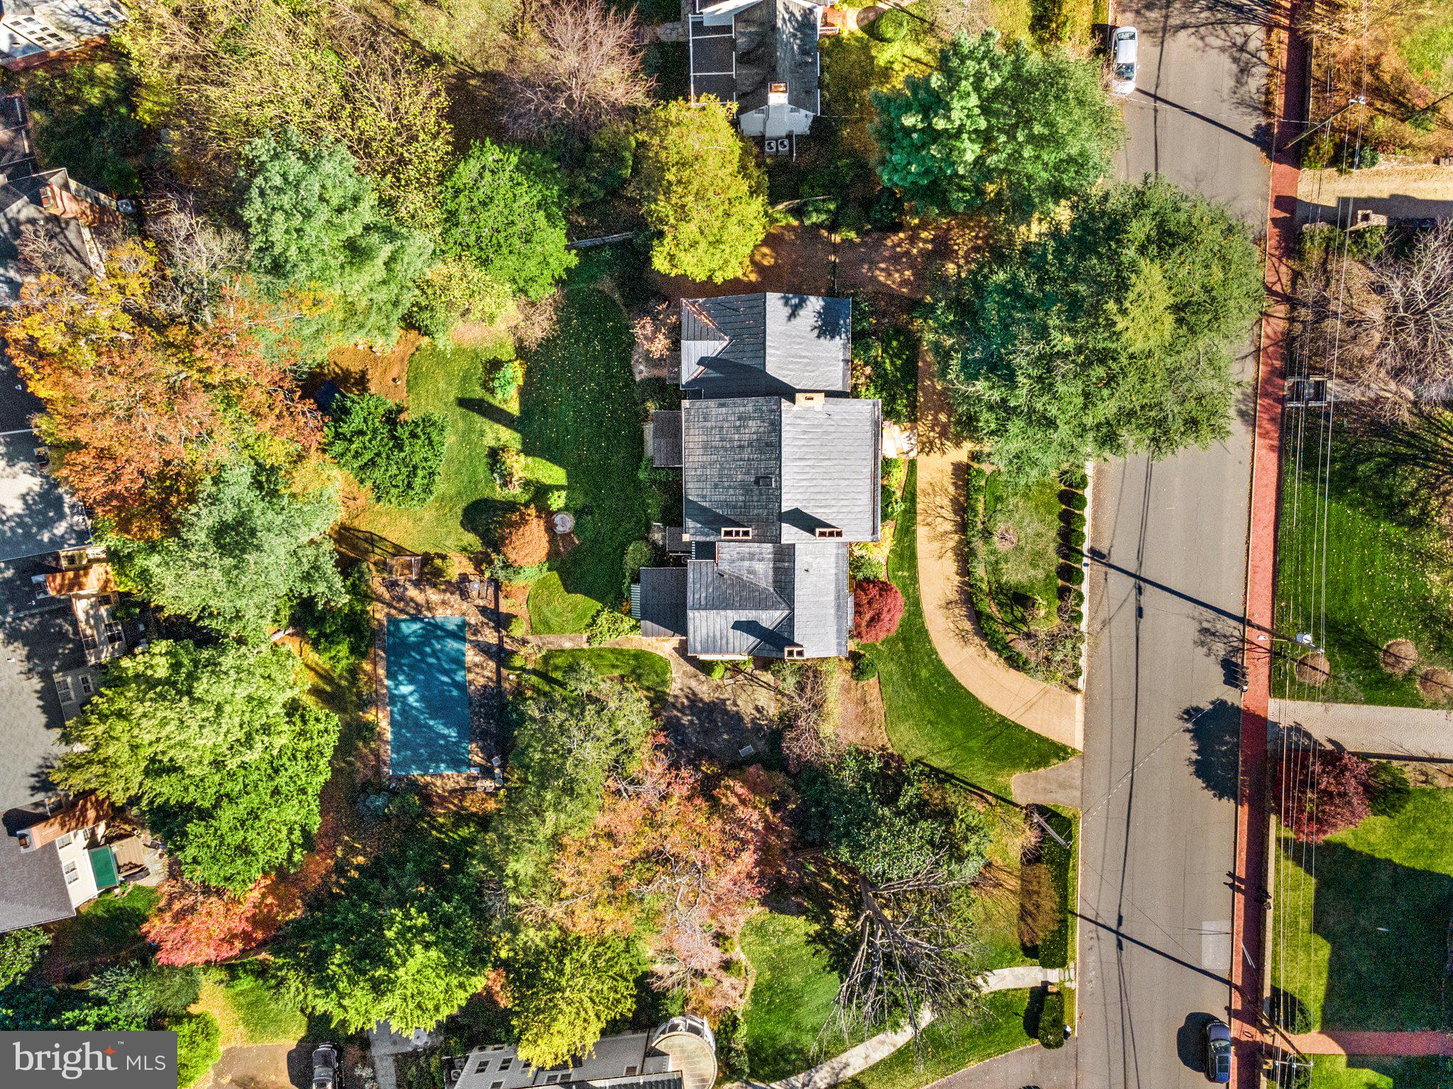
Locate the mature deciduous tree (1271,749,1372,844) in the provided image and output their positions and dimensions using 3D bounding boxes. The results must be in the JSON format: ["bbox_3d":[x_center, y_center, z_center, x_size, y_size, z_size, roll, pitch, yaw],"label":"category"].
[{"bbox_3d":[44.160,18.680,75.120,6.990,6.300,6.750,0,91,0],"label":"mature deciduous tree"}]

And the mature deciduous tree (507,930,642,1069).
[{"bbox_3d":[-10.714,32.235,71.880,9.120,12.500,7.500,0,94,1],"label":"mature deciduous tree"}]

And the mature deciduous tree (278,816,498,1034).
[{"bbox_3d":[-23.450,26.640,71.380,14.940,14.000,14.230,0,91,0],"label":"mature deciduous tree"}]

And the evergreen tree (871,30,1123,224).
[{"bbox_3d":[17.196,-26.573,65.590,15.300,17.000,10.440,0,94,1],"label":"evergreen tree"}]

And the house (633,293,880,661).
[{"bbox_3d":[1.949,-4.481,69.433,16.940,12.500,24.170,0,94,1],"label":"house"}]

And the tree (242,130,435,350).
[{"bbox_3d":[-26.590,-20.380,69.220,11.250,17.000,13.400,0,91,0],"label":"tree"}]

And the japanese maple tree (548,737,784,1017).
[{"bbox_3d":[-4.166,23.099,70.468,16.340,14.000,18.390,0,94,1],"label":"japanese maple tree"}]

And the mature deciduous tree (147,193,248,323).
[{"bbox_3d":[-37.090,-20.260,72.220,6.050,11.000,7.470,0,91,0],"label":"mature deciduous tree"}]

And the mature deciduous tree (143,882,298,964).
[{"bbox_3d":[-37.300,27.390,75.390,11.480,6.000,7.520,0,91,0],"label":"mature deciduous tree"}]

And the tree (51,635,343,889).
[{"bbox_3d":[-35.680,15.160,70.220,18.090,16.000,17.400,0,91,0],"label":"tree"}]

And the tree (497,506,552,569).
[{"bbox_3d":[-15.340,-0.560,76.300,4.220,3.400,4.830,0,91,0],"label":"tree"}]

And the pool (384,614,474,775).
[{"bbox_3d":[-22.787,11.574,77.809,6.080,1.500,12.120,-1,94,1],"label":"pool"}]

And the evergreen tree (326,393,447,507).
[{"bbox_3d":[-24.340,-6.701,71.700,7.870,8.500,7.970,0,94,1],"label":"evergreen tree"}]

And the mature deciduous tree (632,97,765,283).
[{"bbox_3d":[-1.749,-22.576,65.372,8.930,18.500,8.830,0,94,1],"label":"mature deciduous tree"}]

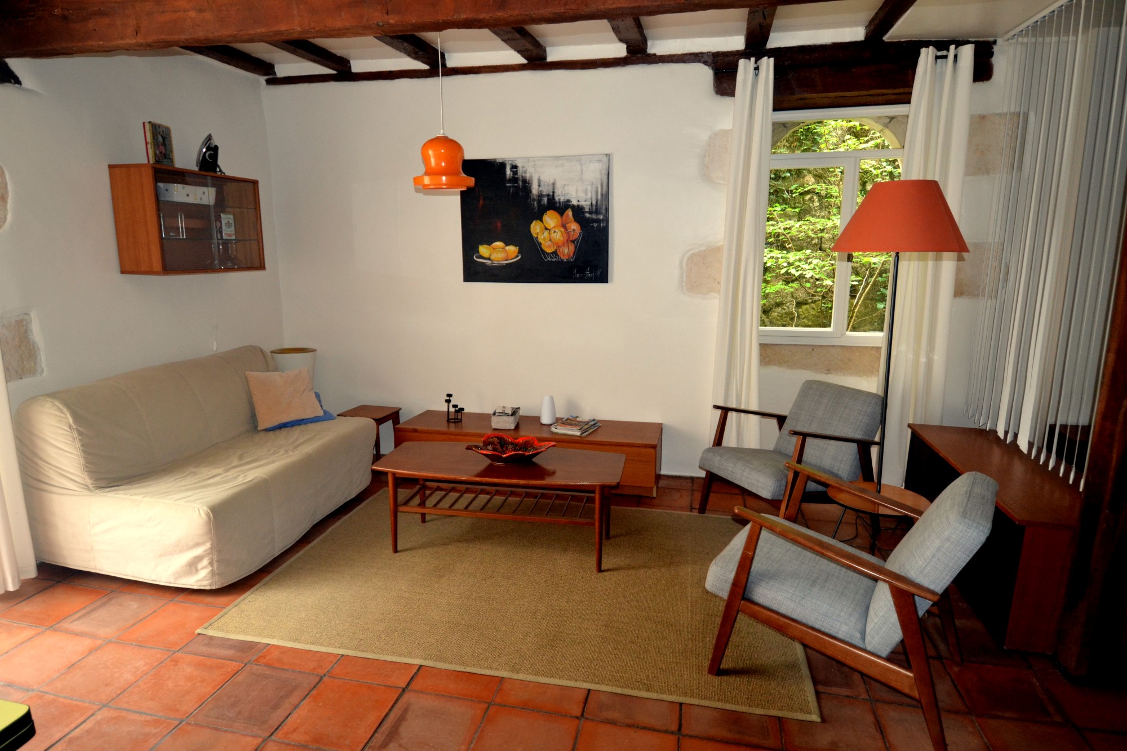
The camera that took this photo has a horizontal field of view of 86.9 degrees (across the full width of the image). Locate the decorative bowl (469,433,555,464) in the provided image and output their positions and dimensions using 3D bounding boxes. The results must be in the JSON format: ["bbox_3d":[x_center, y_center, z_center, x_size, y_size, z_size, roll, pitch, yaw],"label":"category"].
[{"bbox_3d":[-0.269,0.402,3.161,0.430,0.090,0.330,3,12,14],"label":"decorative bowl"}]

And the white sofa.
[{"bbox_3d":[-1.924,0.406,3.448,1.057,0.883,1.419,3,12,14],"label":"white sofa"}]

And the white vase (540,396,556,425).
[{"bbox_3d":[-0.109,0.239,4.173,0.109,0.189,0.109,0,10,0],"label":"white vase"}]

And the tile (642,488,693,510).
[{"bbox_3d":[0.659,0.784,3.790,0.302,0.018,0.302,2,10,13],"label":"tile"}]

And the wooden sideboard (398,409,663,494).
[{"bbox_3d":[-0.224,0.533,4.117,1.760,0.372,0.500,2,10,13],"label":"wooden sideboard"}]

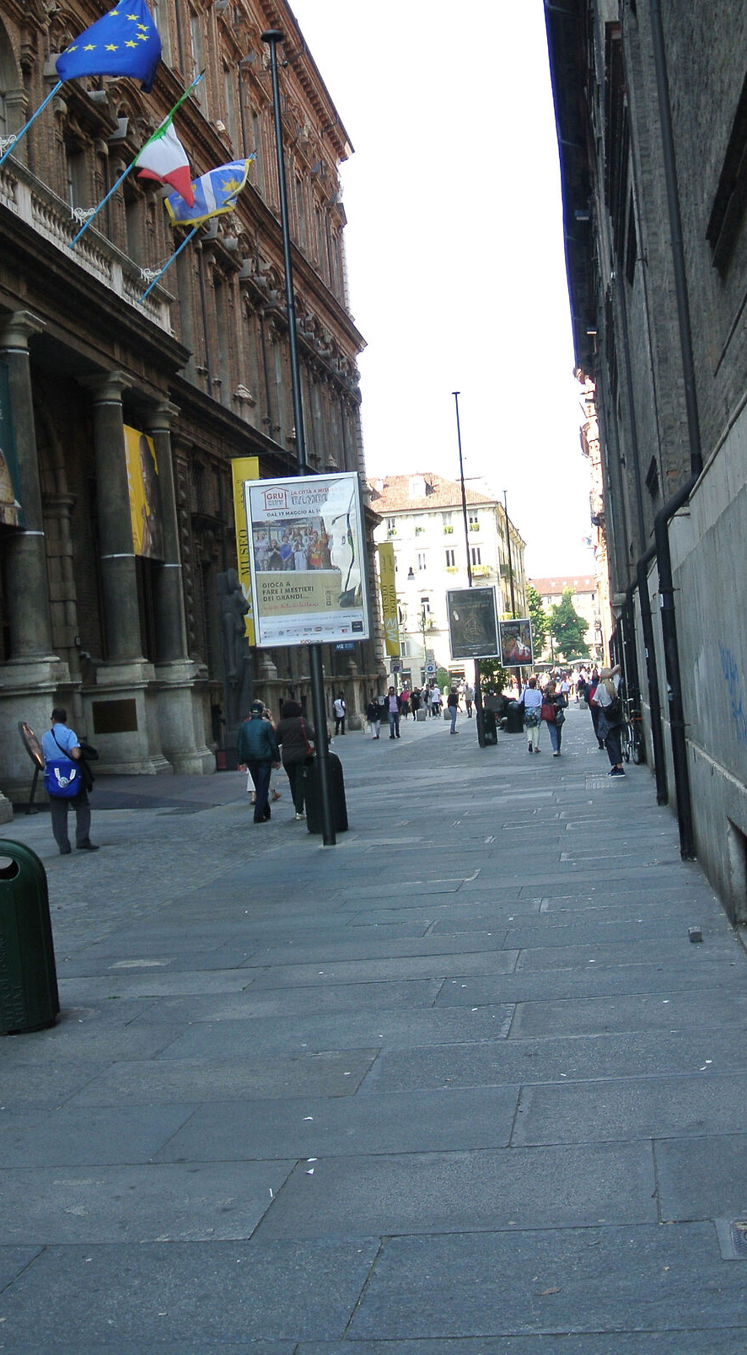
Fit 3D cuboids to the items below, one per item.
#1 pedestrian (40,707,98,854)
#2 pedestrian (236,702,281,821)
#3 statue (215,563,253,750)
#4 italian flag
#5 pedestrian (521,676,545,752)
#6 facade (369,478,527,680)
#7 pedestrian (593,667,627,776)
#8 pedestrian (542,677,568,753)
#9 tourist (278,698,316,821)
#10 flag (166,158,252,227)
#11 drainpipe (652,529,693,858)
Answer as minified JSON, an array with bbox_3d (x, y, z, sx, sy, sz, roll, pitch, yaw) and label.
[{"bbox_3d":[-3.726,1.275,18.604,0.600,1.720,0.480,-4,-1,3],"label":"pedestrian"},{"bbox_3d":[-1.604,1.174,21.266,0.550,1.650,0.420,-4,-1,2],"label":"pedestrian"},{"bbox_3d":[-3.267,-0.489,37.600,1.150,4.500,0.850,-4,-1,8],"label":"statue"},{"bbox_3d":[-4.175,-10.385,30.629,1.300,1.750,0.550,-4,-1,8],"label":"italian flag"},{"bbox_3d":[3.605,0.838,34.300,0.520,1.660,0.400,-4,-1,8],"label":"pedestrian"},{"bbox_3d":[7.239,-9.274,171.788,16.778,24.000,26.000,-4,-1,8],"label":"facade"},{"bbox_3d":[3.777,0.717,24.200,0.500,1.720,0.500,-4,-1,-21],"label":"pedestrian"},{"bbox_3d":[3.955,0.867,33.200,0.520,1.650,0.420,-4,-1,7],"label":"pedestrian"},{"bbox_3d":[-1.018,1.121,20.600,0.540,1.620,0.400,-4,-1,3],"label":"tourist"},{"bbox_3d":[-3.593,-10.601,33.200,1.750,1.400,0.650,-4,-1,-14],"label":"flag"},{"bbox_3d":[2.643,0.111,13.350,0.130,2.900,0.125,-4,-1,8],"label":"drainpipe"}]

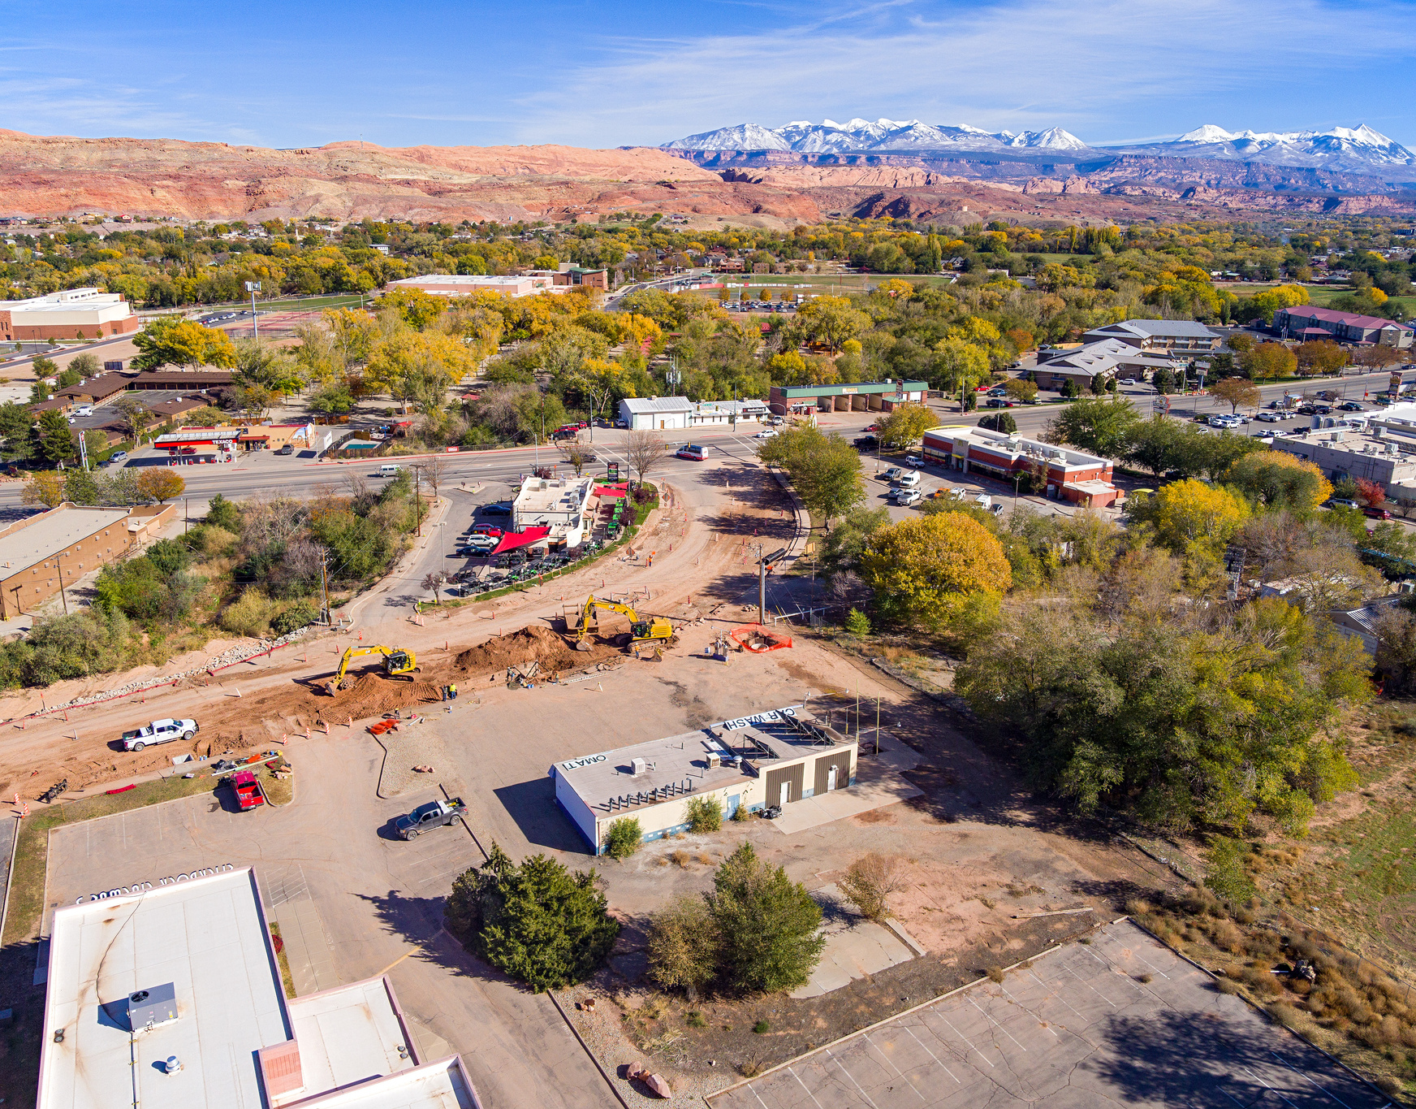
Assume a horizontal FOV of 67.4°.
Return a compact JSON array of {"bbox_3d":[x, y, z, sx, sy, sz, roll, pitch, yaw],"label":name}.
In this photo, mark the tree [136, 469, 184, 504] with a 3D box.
[{"bbox_3d":[-91.130,-11.140,176.810,7.400,6.700,7.400,-8,20,-27],"label":"tree"}]

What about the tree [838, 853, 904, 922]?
[{"bbox_3d":[11.386,23.279,73.944,4.400,4.600,4.200,1,17,0],"label":"tree"}]

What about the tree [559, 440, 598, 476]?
[{"bbox_3d":[-24.424,-18.052,200.025,6.600,6.400,6.400,1,17,0],"label":"tree"}]

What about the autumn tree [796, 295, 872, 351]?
[{"bbox_3d":[44.520,-80.070,373.930,25.000,19.500,25.000,3,18,6],"label":"autumn tree"}]

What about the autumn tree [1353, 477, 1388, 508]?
[{"bbox_3d":[115.402,-10.748,184.724,5.200,5.400,5.200,1,17,0],"label":"autumn tree"}]

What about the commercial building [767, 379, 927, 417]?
[{"bbox_3d":[36.310,-40.240,271.950,42.000,6.100,8.600,-8,20,-25],"label":"commercial building"}]

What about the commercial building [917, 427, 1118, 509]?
[{"bbox_3d":[61.360,-17.910,206.170,15.000,5.800,42.000,-9,20,-31],"label":"commercial building"}]

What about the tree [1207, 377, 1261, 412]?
[{"bbox_3d":[134.880,-40.600,272.590,12.200,9.900,12.200,10,19,25],"label":"tree"}]

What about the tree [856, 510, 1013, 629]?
[{"bbox_3d":[27.688,1.711,128.963,17.800,13.200,17.000,1,17,0],"label":"tree"}]

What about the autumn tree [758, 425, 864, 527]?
[{"bbox_3d":[16.832,-12.923,172.312,16.500,15.000,16.000,1,17,0],"label":"autumn tree"}]

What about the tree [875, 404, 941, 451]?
[{"bbox_3d":[42.180,-26.595,224.510,13.200,9.400,12.500,1,17,0],"label":"tree"}]

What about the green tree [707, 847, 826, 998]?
[{"bbox_3d":[3.600,22.740,69.060,7.000,8.400,7.000,1,18,0],"label":"green tree"}]

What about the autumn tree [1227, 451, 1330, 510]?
[{"bbox_3d":[97.520,-12.120,182.040,16.500,10.800,16.500,11,20,27],"label":"autumn tree"}]

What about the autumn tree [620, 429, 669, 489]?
[{"bbox_3d":[-11.480,-17.290,192.470,9.200,11.000,9.200,0,18,-3],"label":"autumn tree"}]

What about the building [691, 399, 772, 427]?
[{"bbox_3d":[4.490,-34.010,253.330,19.300,4.500,9.000,-7,19,-23],"label":"building"}]

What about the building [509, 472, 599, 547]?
[{"bbox_3d":[-23.680,-6.810,165.590,12.000,5.100,22.500,0,18,-2],"label":"building"}]

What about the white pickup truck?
[{"bbox_3d":[-50.190,16.090,97.470,6.300,2.000,2.100,-11,22,-34],"label":"white pickup truck"}]

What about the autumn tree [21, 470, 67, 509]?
[{"bbox_3d":[-105.840,-10.230,170.000,6.400,6.200,6.400,1,18,0],"label":"autumn tree"}]

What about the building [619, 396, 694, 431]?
[{"bbox_3d":[-12.541,-33.522,249.481,14.300,6.200,12.000,-5,18,-18],"label":"building"}]

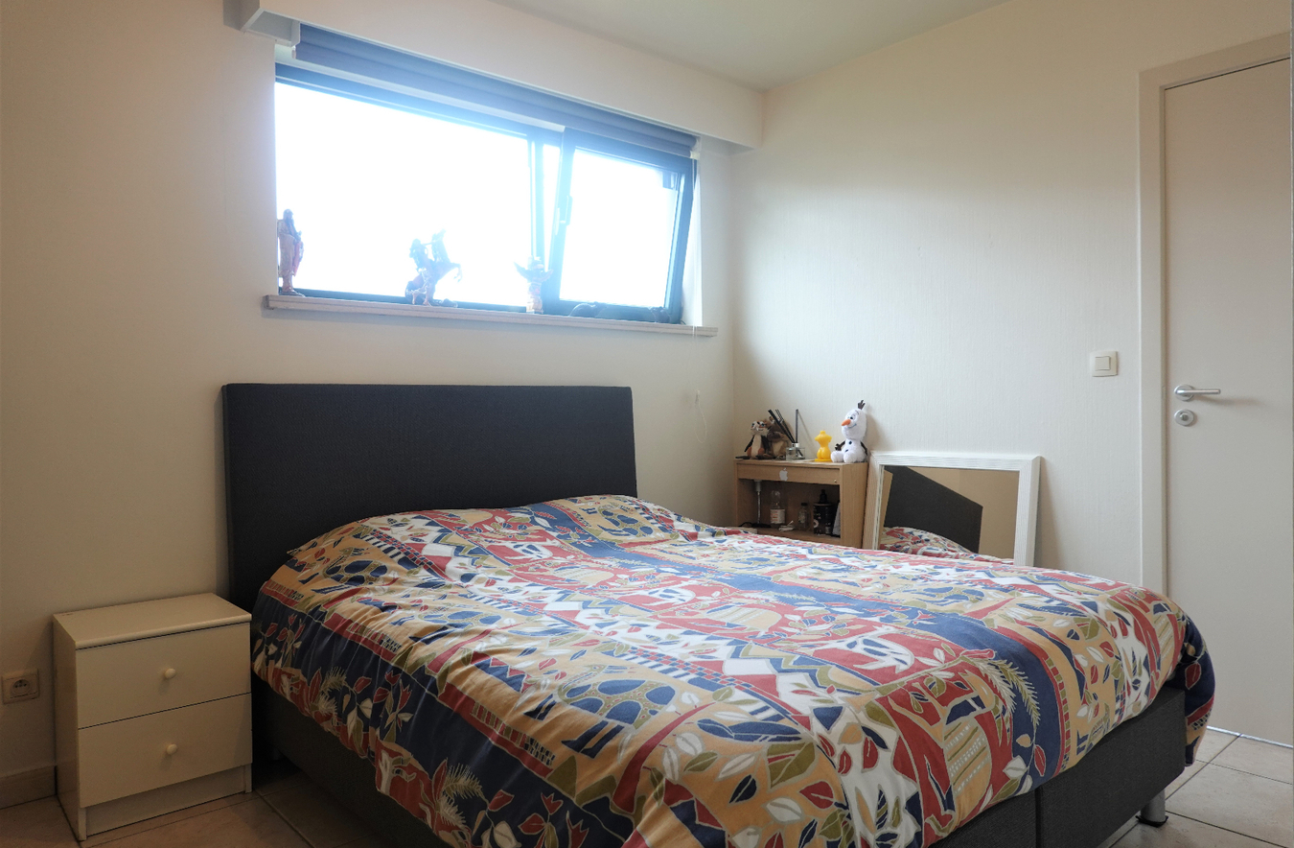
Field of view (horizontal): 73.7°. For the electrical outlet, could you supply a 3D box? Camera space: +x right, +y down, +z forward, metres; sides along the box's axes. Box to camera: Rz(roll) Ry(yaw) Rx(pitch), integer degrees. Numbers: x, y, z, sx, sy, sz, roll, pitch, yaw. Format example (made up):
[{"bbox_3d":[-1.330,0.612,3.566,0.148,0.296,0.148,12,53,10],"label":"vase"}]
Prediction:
[{"bbox_3d":[-1.660,0.699,2.290,0.079,0.080,0.018,-2,1,-41],"label":"electrical outlet"}]

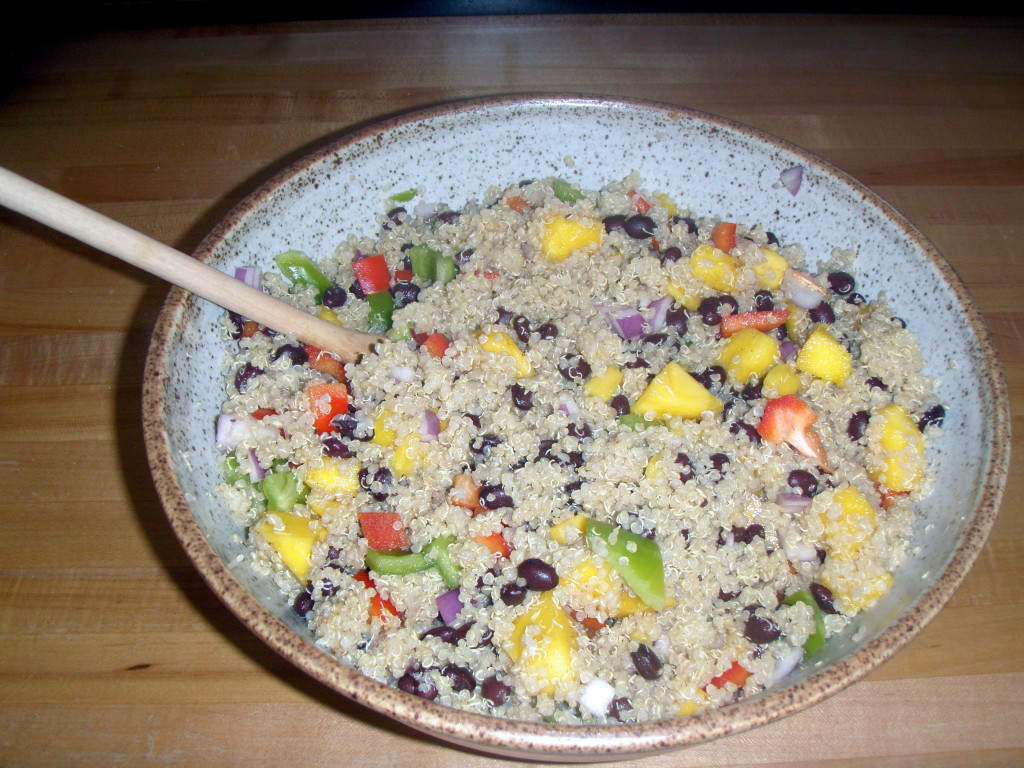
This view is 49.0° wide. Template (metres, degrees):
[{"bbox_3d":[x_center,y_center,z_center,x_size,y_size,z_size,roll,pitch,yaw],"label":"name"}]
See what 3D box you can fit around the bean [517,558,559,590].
[{"bbox_3d":[0.008,0.060,0.356,0.013,0.008,0.009,23,53,17],"label":"bean"}]

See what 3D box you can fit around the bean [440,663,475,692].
[{"bbox_3d":[-0.017,0.090,0.342,0.012,0.008,0.008,28,55,21],"label":"bean"}]

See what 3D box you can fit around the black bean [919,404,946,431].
[{"bbox_3d":[0.151,0.012,0.404,0.012,0.007,0.008,-35,58,-27],"label":"black bean"}]

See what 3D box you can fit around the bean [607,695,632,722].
[{"bbox_3d":[0.033,0.098,0.337,0.008,0.008,0.011,30,55,22],"label":"bean"}]

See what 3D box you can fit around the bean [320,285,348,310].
[{"bbox_3d":[-0.069,-0.034,0.435,0.009,0.007,0.011,0,49,0],"label":"bean"}]

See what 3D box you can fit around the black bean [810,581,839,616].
[{"bbox_3d":[0.098,0.067,0.352,0.007,0.006,0.013,-20,52,-17],"label":"black bean"}]

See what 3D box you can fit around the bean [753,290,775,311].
[{"bbox_3d":[0.096,-0.031,0.430,0.007,0.007,0.011,4,49,2],"label":"bean"}]

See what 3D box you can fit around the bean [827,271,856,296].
[{"bbox_3d":[0.132,-0.040,0.449,0.011,0.008,0.009,19,52,15],"label":"bean"}]

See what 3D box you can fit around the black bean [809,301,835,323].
[{"bbox_3d":[0.119,-0.027,0.432,0.008,0.007,0.011,-25,54,-20],"label":"black bean"}]

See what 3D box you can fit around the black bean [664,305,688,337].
[{"bbox_3d":[0.061,-0.024,0.417,0.008,0.007,0.013,-5,50,-5],"label":"black bean"}]

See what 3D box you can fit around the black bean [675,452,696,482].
[{"bbox_3d":[0.057,0.028,0.373,0.008,0.007,0.012,-11,50,-10],"label":"black bean"}]

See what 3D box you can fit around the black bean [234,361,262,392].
[{"bbox_3d":[-0.098,-0.002,0.419,0.009,0.008,0.013,17,51,13],"label":"black bean"}]

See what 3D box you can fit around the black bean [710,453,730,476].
[{"bbox_3d":[0.069,0.027,0.373,0.007,0.006,0.011,1,49,0],"label":"black bean"}]

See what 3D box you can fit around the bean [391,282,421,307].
[{"bbox_3d":[-0.042,-0.035,0.439,0.013,0.008,0.009,10,50,7],"label":"bean"}]

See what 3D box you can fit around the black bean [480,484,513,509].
[{"bbox_3d":[-0.005,0.037,0.365,0.012,0.007,0.009,5,50,4],"label":"black bean"}]

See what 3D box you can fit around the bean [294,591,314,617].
[{"bbox_3d":[-0.065,0.068,0.352,0.007,0.007,0.011,11,50,9],"label":"bean"}]

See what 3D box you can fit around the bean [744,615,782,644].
[{"bbox_3d":[0.079,0.077,0.353,0.012,0.008,0.009,5,50,3],"label":"bean"}]

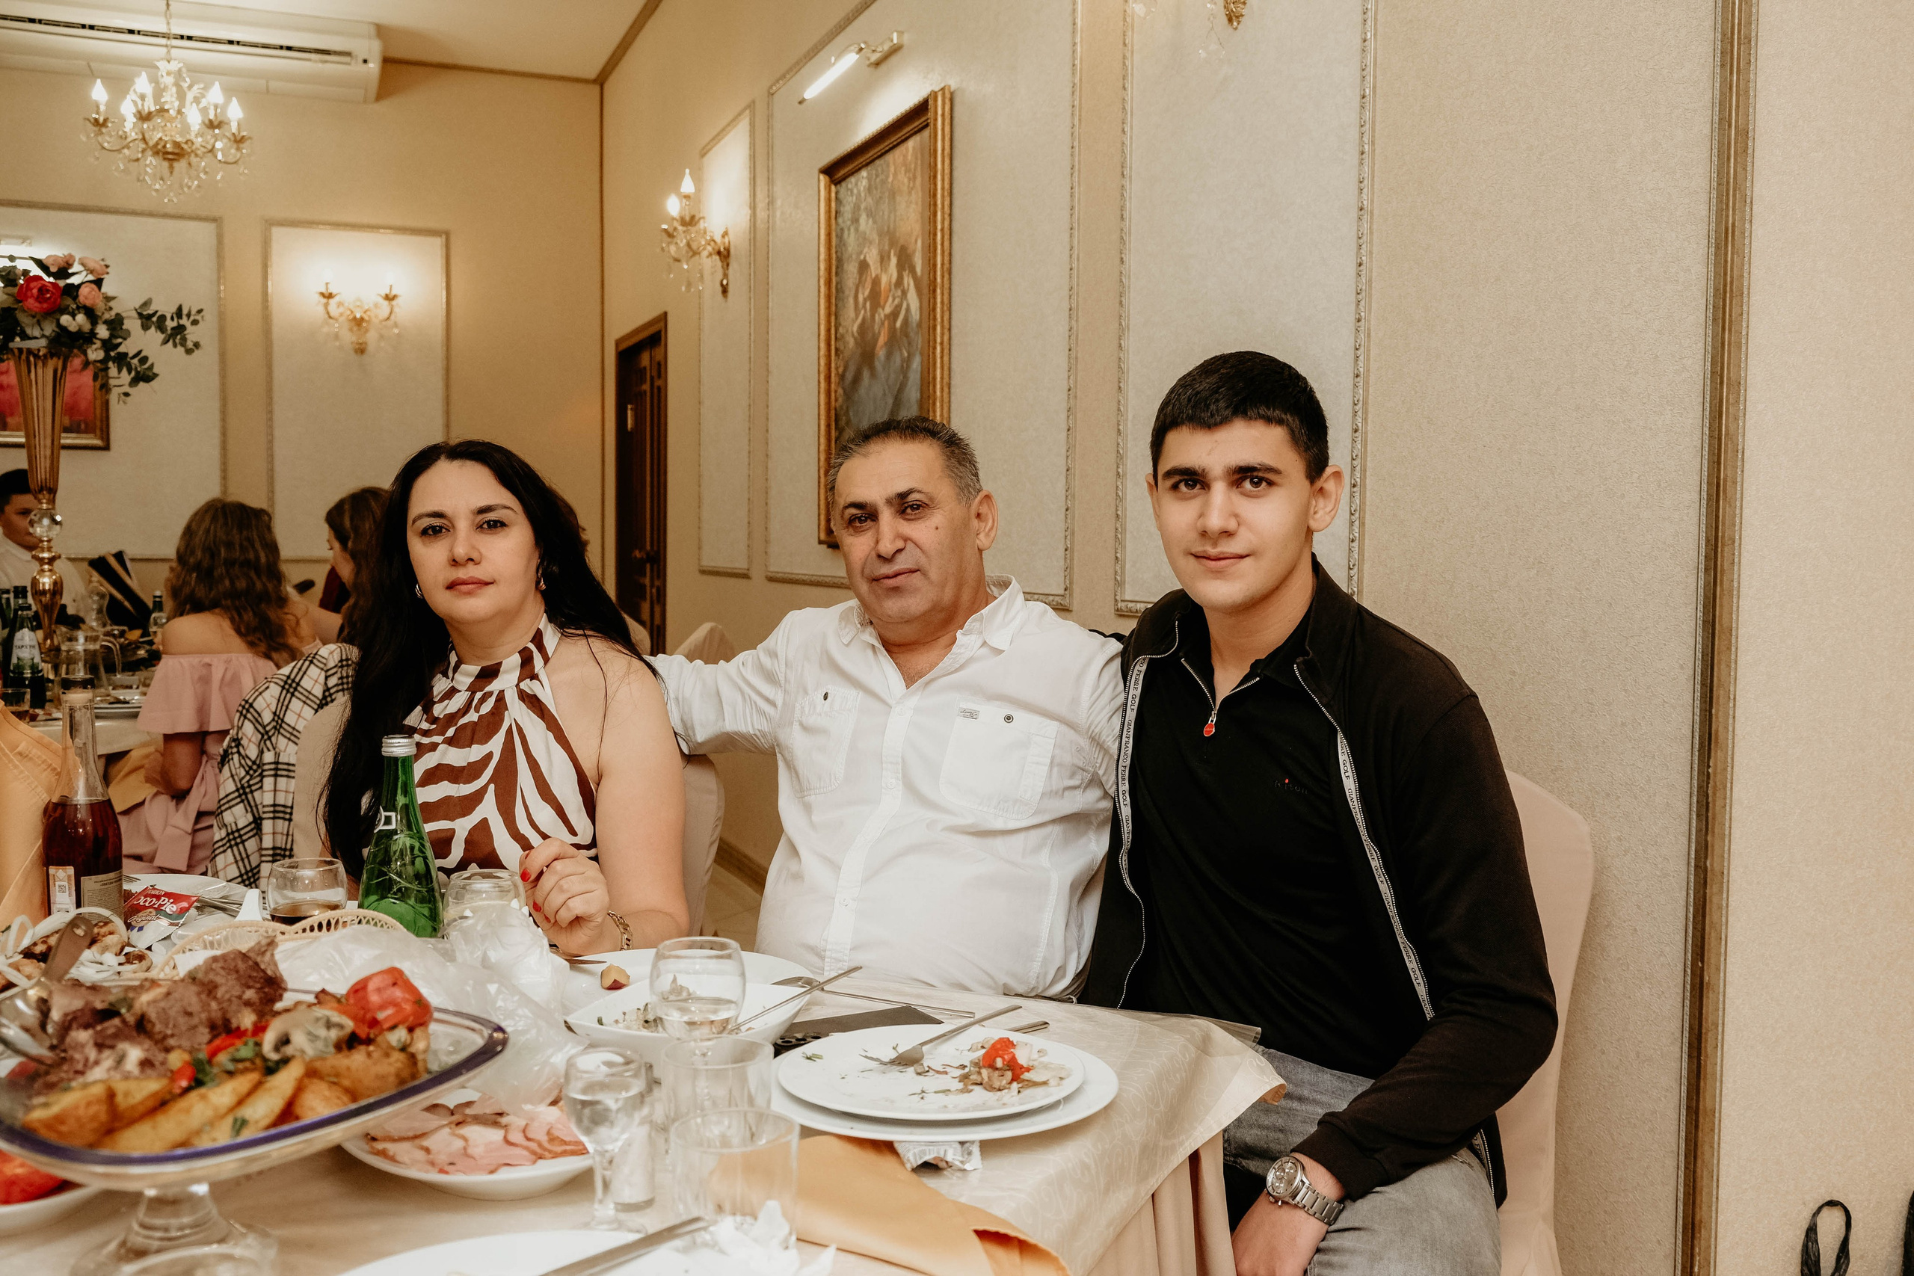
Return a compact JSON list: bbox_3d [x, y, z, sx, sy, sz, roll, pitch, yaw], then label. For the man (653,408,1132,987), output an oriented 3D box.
[{"bbox_3d":[-0.166,0.417,1.805,0.740,1.310,0.720,2,4,20],"label":"man"}]

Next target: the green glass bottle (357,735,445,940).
[{"bbox_3d":[-0.499,0.212,1.528,0.073,0.255,0.073,1,3,0],"label":"green glass bottle"}]

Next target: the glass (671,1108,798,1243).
[{"bbox_3d":[-0.137,0.335,1.049,0.077,0.076,0.077,1,3,0],"label":"glass"}]

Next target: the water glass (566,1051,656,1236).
[{"bbox_3d":[-0.220,0.317,1.062,0.051,0.108,0.051,1,3,0],"label":"water glass"}]

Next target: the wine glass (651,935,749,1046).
[{"bbox_3d":[-0.193,0.294,1.278,0.072,0.128,0.072,1,3,0],"label":"wine glass"}]

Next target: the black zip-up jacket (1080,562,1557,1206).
[{"bbox_3d":[0.335,0.232,1.600,0.510,0.620,0.390,2,4,28],"label":"black zip-up jacket"}]

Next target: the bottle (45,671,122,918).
[{"bbox_3d":[-0.954,0.181,1.858,0.079,0.280,0.079,1,3,0],"label":"bottle"}]

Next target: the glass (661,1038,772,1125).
[{"bbox_3d":[-0.167,0.326,1.185,0.076,0.075,0.076,1,3,0],"label":"glass"}]

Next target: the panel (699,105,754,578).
[{"bbox_3d":[-0.823,-0.994,5.962,0.035,1.550,0.770,-1,4,-22],"label":"panel"}]

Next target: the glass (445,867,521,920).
[{"bbox_3d":[-0.430,0.277,1.551,0.072,0.125,0.072,1,3,0],"label":"glass"}]

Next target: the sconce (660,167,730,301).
[{"bbox_3d":[-0.912,-1.393,5.894,0.230,0.410,0.360,-1,4,-22],"label":"sconce"}]

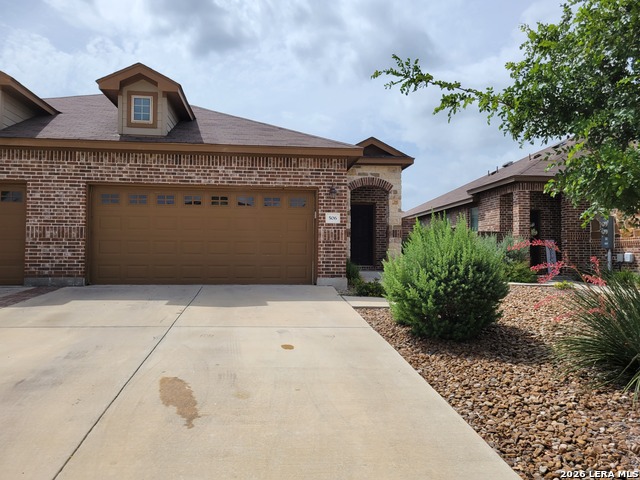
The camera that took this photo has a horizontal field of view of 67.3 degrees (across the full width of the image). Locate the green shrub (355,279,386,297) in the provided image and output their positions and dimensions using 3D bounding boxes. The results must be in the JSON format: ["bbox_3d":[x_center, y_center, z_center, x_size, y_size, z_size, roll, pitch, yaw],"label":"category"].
[{"bbox_3d":[1.090,0.970,9.950,0.740,0.370,0.650,0,-2,0],"label":"green shrub"}]

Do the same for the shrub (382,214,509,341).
[{"bbox_3d":[1.855,0.480,7.100,1.850,1.670,1.750,0,-2,0],"label":"shrub"}]

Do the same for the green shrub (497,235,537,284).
[{"bbox_3d":[5.930,0.540,14.400,1.350,1.410,1.250,0,-2,0],"label":"green shrub"}]

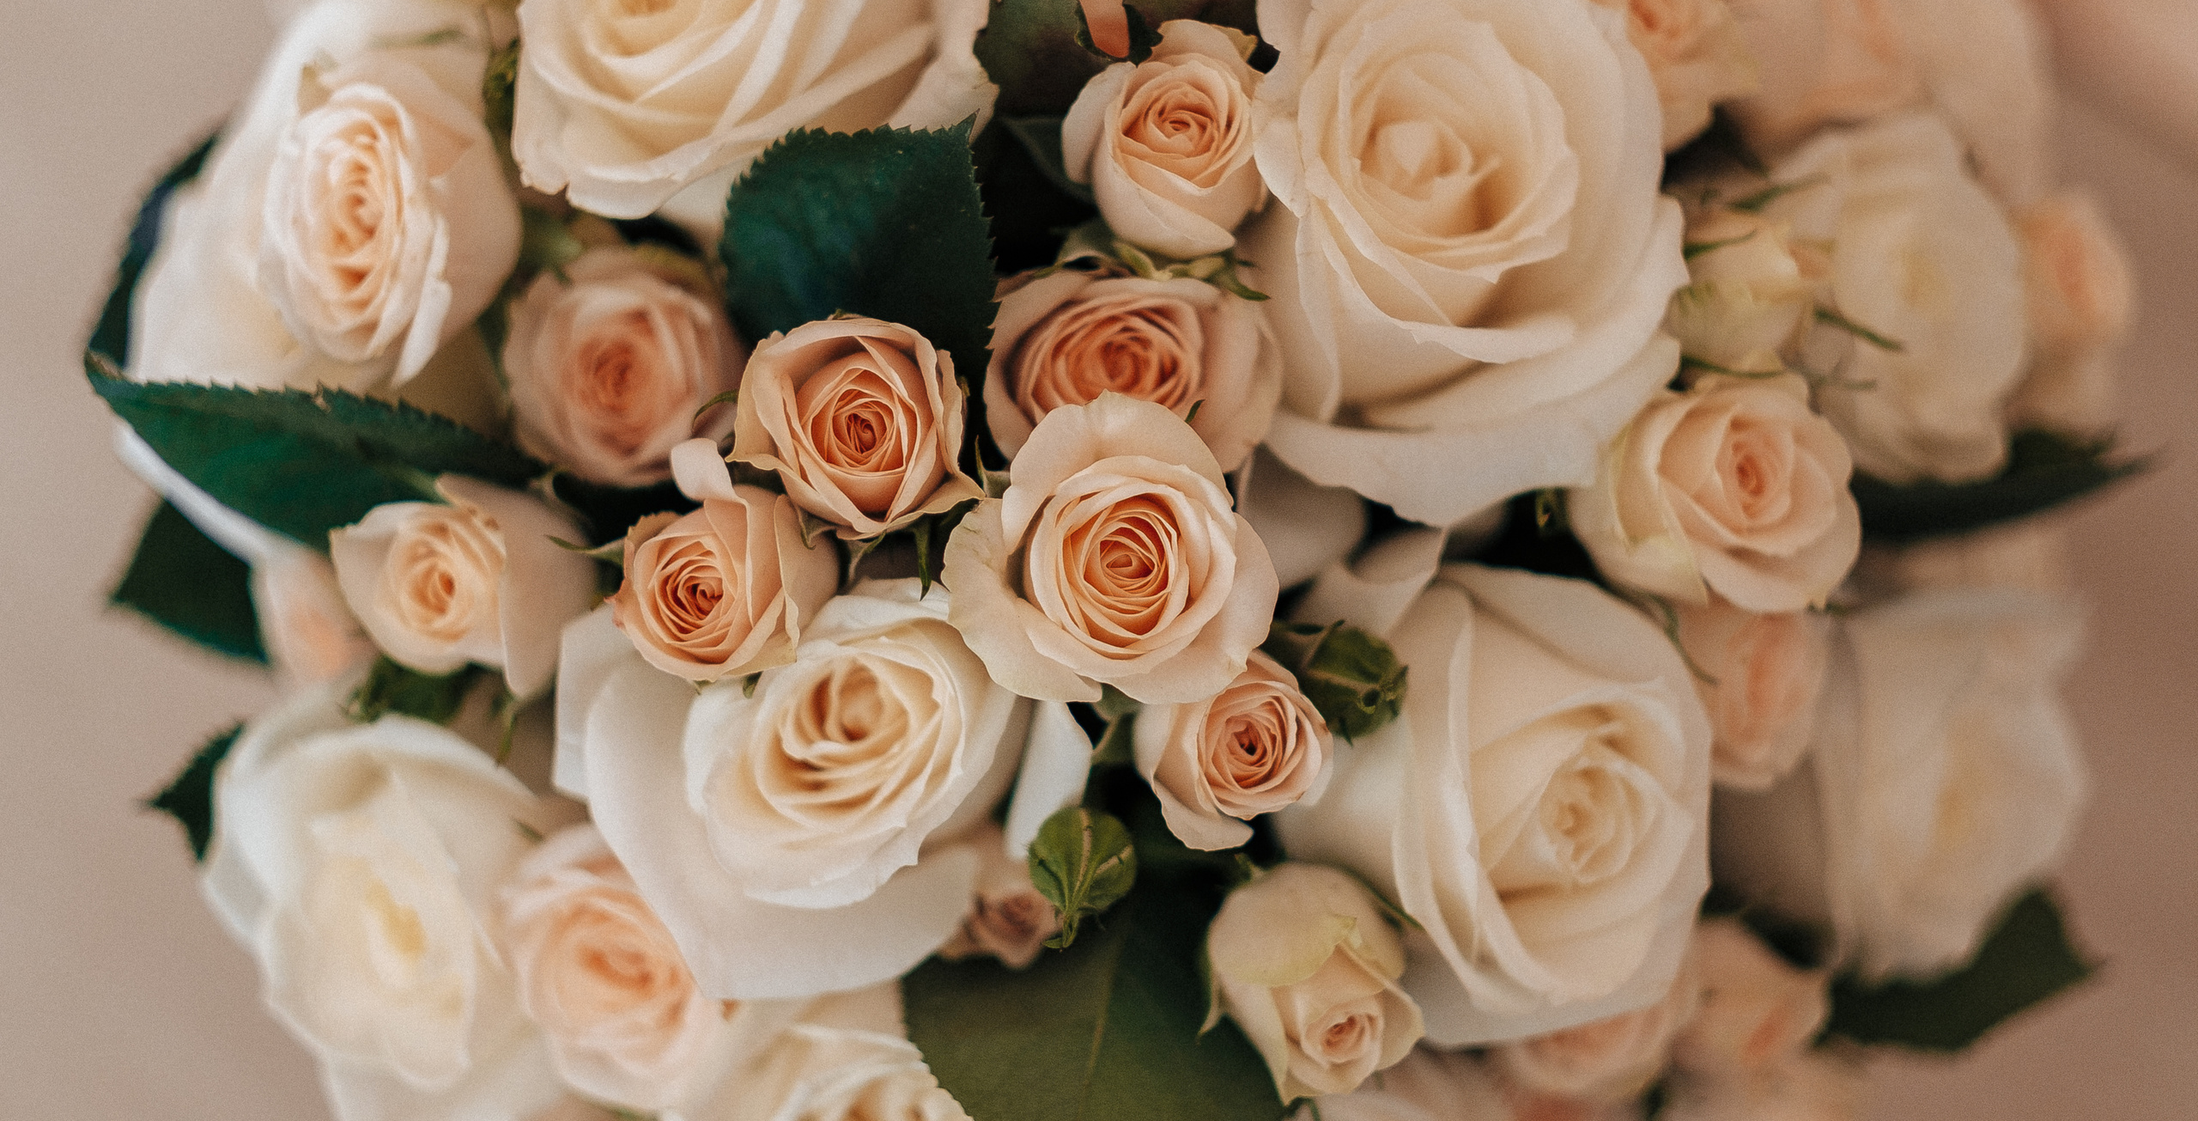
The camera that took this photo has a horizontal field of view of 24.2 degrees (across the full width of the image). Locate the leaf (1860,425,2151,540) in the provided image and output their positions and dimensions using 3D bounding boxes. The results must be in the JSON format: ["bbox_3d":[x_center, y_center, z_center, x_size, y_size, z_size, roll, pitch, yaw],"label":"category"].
[{"bbox_3d":[0.155,-0.013,0.905,0.062,0.010,0.038,-13,28,-13],"label":"leaf"}]

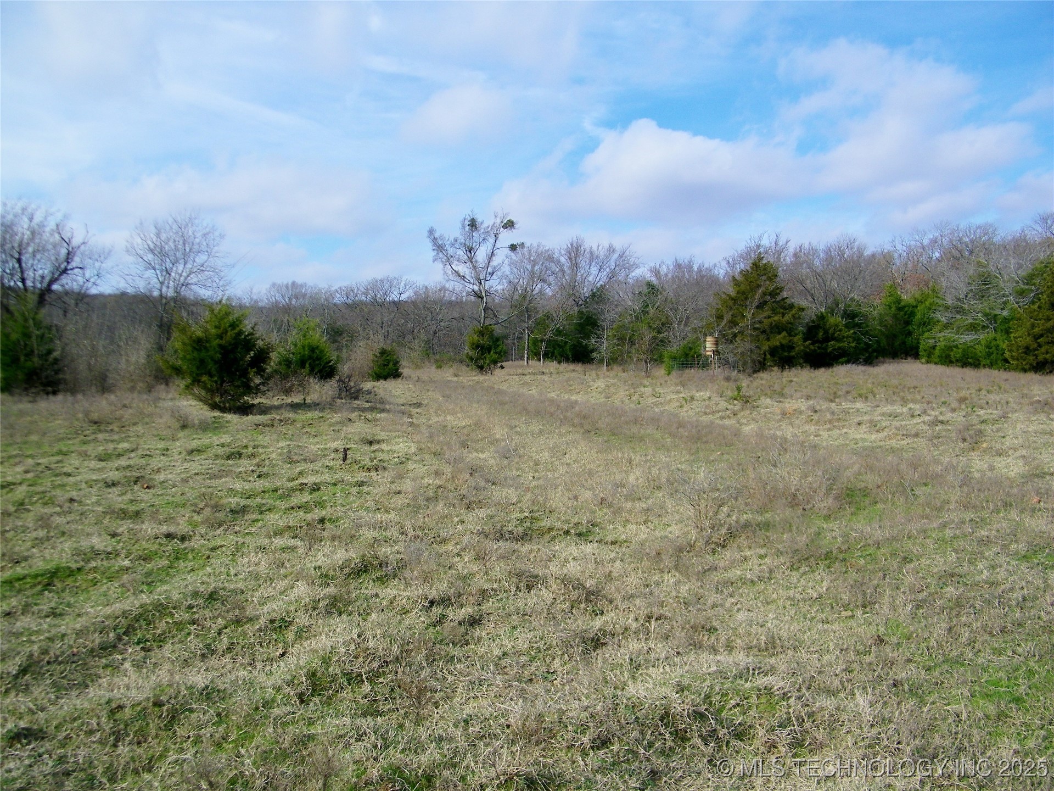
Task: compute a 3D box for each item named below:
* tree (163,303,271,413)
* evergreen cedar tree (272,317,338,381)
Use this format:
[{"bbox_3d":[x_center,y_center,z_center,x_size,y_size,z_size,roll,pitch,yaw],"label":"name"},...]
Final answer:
[{"bbox_3d":[-6.900,-0.826,19.000,2.350,2.420,2.300,0,4,0],"label":"tree"},{"bbox_3d":[-7.158,-1.434,27.500,2.100,2.150,2.050,0,4,0],"label":"evergreen cedar tree"}]

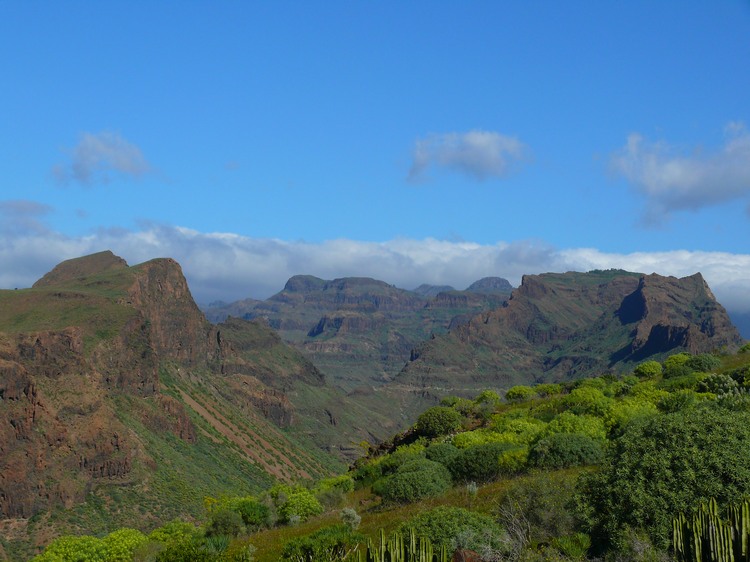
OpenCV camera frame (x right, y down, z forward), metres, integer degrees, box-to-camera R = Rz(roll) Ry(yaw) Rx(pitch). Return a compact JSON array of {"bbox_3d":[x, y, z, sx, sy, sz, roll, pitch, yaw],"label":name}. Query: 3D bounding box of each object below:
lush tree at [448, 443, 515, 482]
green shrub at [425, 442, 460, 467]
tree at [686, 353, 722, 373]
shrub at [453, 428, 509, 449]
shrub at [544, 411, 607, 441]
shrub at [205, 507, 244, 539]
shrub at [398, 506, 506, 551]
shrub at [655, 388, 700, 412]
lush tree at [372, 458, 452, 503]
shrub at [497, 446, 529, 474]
[{"bbox_3d":[2.442,4.122,30.500,1.540,0.880,1.160,0,-2,0],"label":"lush tree"},{"bbox_3d":[1.671,4.300,33.000,0.910,0.640,0.820,0,-2,0],"label":"green shrub"},{"bbox_3d":[11.532,2.870,47.000,1.260,0.710,1.130,0,-2,0],"label":"tree"},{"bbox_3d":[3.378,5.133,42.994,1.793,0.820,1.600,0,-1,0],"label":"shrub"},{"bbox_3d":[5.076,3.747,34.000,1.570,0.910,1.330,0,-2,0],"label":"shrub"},{"bbox_3d":[-3.362,5.417,30.000,0.890,0.650,0.800,0,-2,0],"label":"shrub"},{"bbox_3d":[1.695,5.410,29.000,2.375,1.047,2.019,0,-2,0],"label":"shrub"},{"bbox_3d":[8.136,3.257,35.994,1.180,0.750,1.100,0,-1,0],"label":"shrub"},{"bbox_3d":[1.285,6.834,46.000,2.740,1.462,2.329,0,-2,0],"label":"lush tree"},{"bbox_3d":[3.891,5.083,37.994,0.906,0.800,0.880,0,-1,0],"label":"shrub"}]

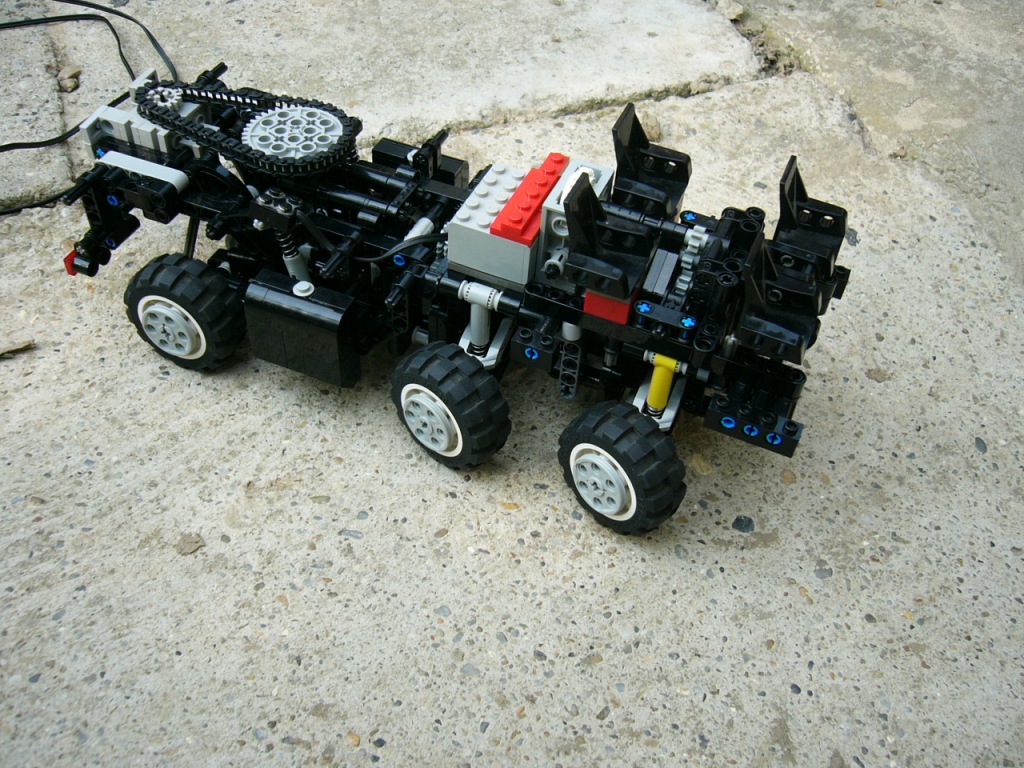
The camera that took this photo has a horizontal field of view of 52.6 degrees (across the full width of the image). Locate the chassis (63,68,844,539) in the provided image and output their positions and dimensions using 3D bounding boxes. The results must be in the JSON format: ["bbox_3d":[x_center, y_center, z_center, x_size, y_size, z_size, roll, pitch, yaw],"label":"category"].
[{"bbox_3d":[-0.027,-0.058,0.408,0.306,0.112,0.139,19,49,13],"label":"chassis"}]

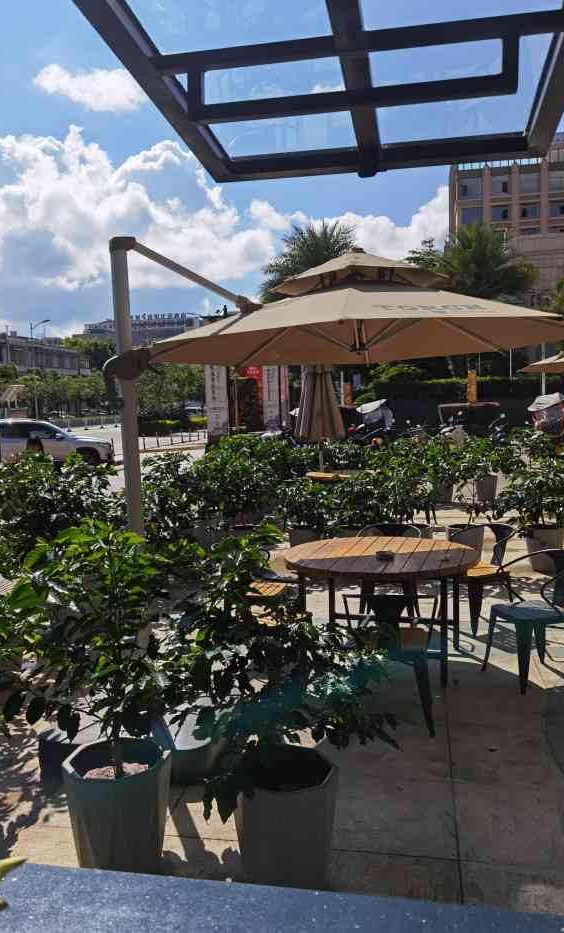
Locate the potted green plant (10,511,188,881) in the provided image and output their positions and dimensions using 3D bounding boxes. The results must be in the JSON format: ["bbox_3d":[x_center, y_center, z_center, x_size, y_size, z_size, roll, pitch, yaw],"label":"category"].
[{"bbox_3d":[-0.676,0.878,2.749,0.700,1.330,0.680,-2,4,0],"label":"potted green plant"}]

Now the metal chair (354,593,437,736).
[{"bbox_3d":[0.600,1.014,4.003,0.520,0.750,0.510,-1,5,10],"label":"metal chair"}]

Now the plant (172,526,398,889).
[{"bbox_3d":[0.029,0.880,2.724,0.840,1.316,0.800,-1,4,0],"label":"plant"}]

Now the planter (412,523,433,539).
[{"bbox_3d":[1.455,0.878,8.068,0.410,0.440,0.410,-2,4,0],"label":"planter"}]

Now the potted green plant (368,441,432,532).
[{"bbox_3d":[1.324,0.431,8.007,0.740,1.353,0.720,-1,4,0],"label":"potted green plant"}]

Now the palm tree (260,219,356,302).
[{"bbox_3d":[1.405,-6.372,34.623,5.200,10.522,5.200,-1,4,0],"label":"palm tree"}]

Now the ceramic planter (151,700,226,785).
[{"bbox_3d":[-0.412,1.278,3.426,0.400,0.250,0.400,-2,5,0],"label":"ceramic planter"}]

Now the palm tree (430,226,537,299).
[{"bbox_3d":[7.720,-4.952,27.701,4.200,8.320,4.200,-2,5,0],"label":"palm tree"}]

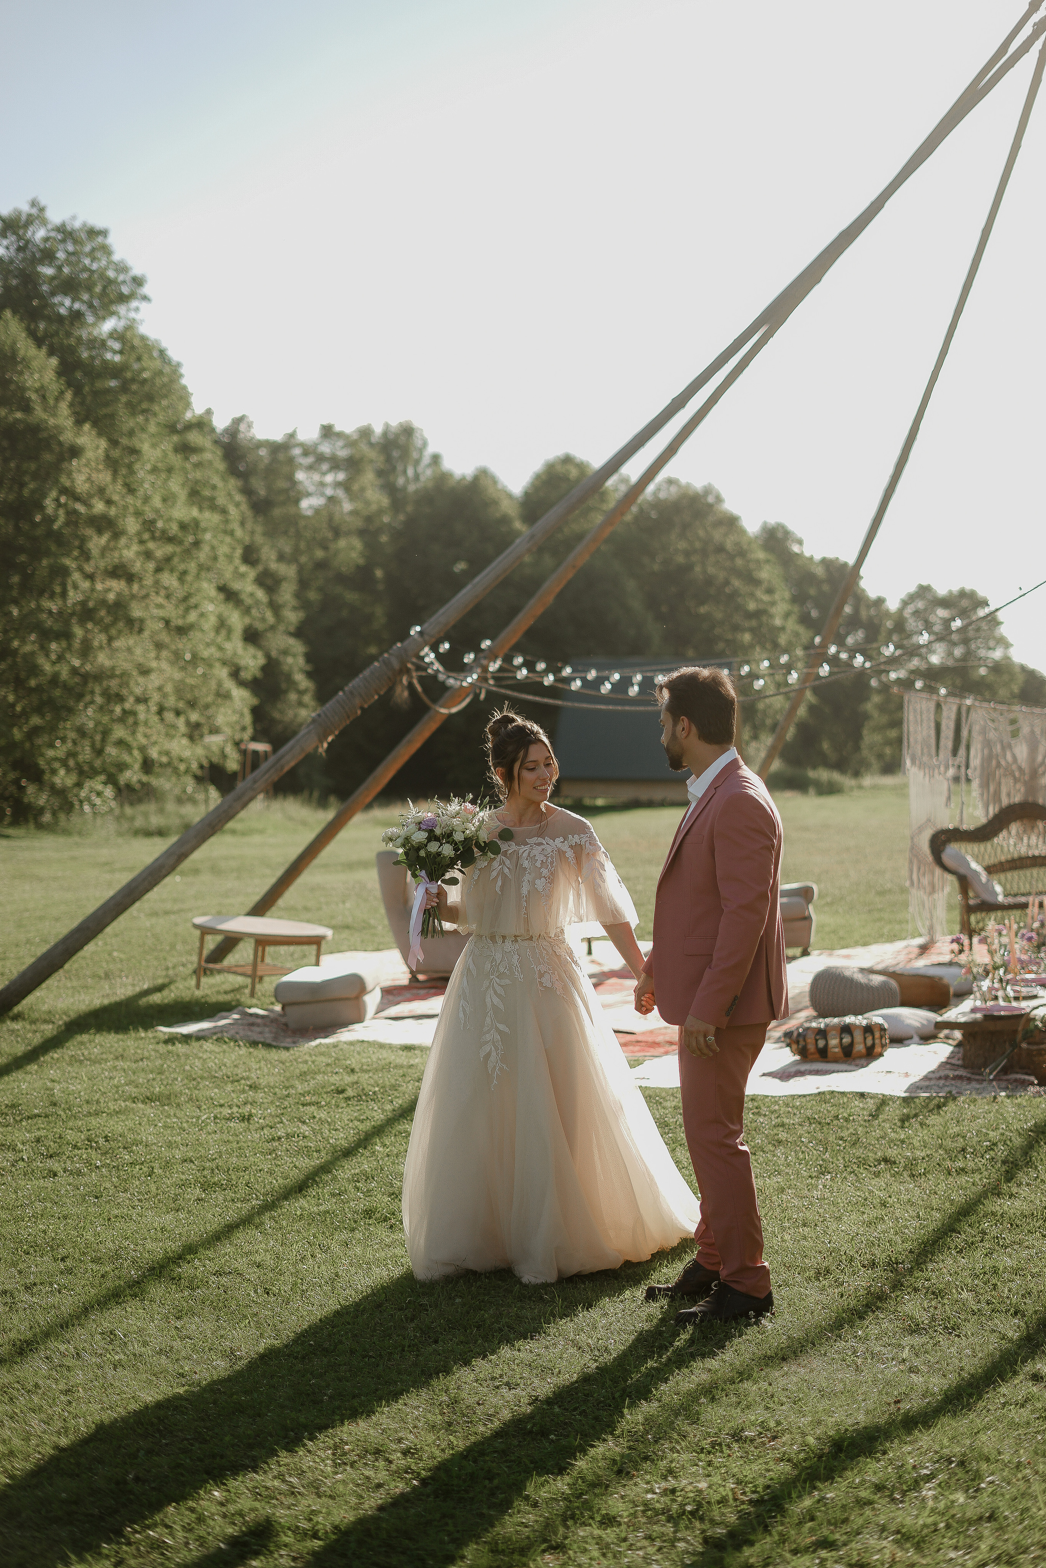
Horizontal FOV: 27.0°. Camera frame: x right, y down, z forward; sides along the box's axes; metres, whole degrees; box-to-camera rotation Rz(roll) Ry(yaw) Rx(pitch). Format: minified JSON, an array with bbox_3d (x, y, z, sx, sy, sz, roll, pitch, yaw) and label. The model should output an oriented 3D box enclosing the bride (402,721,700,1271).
[{"bbox_3d":[0.100,0.604,6.763,0.950,1.670,0.900,0,1,12],"label":"bride"}]

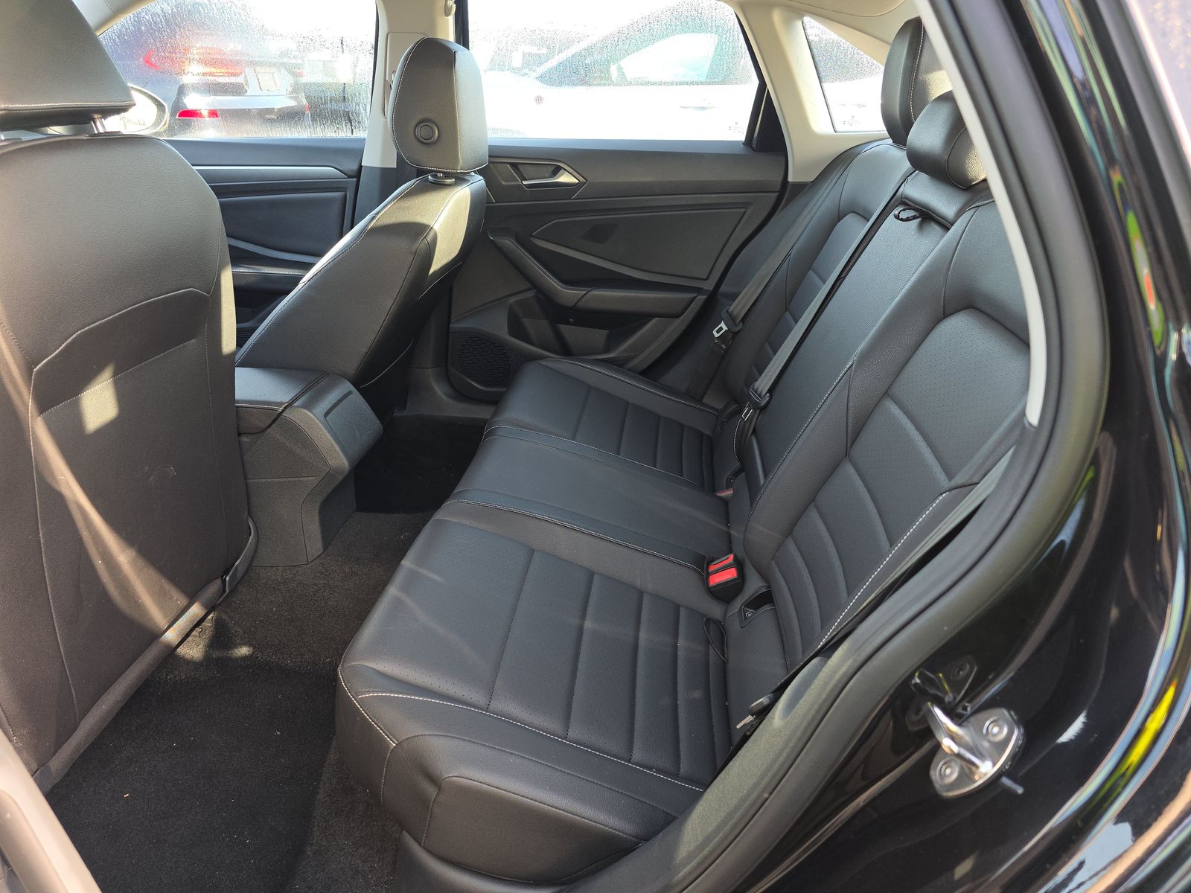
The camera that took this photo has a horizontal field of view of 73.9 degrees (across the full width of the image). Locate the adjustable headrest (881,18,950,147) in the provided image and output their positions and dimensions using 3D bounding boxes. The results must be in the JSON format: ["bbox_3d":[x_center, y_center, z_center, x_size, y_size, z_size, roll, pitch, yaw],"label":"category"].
[{"bbox_3d":[0.572,-0.623,1.351,0.120,0.200,0.250,10,25,2],"label":"adjustable headrest"}]

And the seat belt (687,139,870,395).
[{"bbox_3d":[0.356,-0.330,1.662,0.050,0.650,0.075,30,32,-7],"label":"seat belt"}]

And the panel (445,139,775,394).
[{"bbox_3d":[0.026,-0.388,1.862,0.790,0.640,0.120,3,25,5],"label":"panel"}]

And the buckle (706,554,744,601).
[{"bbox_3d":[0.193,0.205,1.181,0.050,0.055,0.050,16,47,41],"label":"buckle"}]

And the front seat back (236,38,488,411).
[{"bbox_3d":[-0.423,-0.403,1.581,0.240,0.790,0.500,27,25,-6],"label":"front seat back"}]

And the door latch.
[{"bbox_3d":[0.230,0.184,0.491,0.042,0.068,0.040,31,25,-21],"label":"door latch"}]

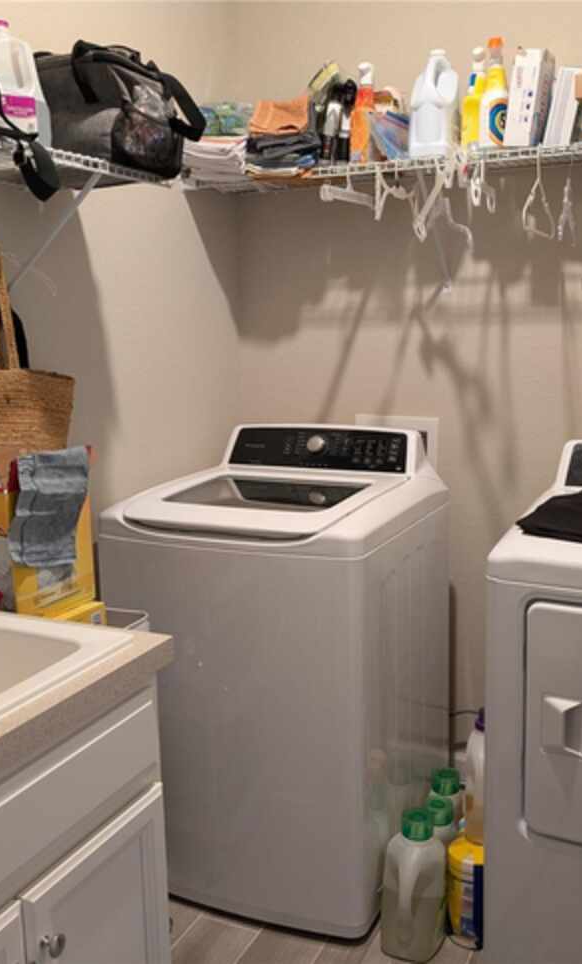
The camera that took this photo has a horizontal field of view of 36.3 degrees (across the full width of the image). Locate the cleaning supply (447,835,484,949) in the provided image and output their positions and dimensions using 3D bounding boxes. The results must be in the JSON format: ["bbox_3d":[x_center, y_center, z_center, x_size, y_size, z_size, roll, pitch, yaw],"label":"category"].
[{"bbox_3d":[0.421,0.947,2.064,0.106,0.213,0.106,-1,10,6],"label":"cleaning supply"}]

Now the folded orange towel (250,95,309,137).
[{"bbox_3d":[-0.008,-1.005,2.477,0.160,0.090,0.190,2,10,21],"label":"folded orange towel"}]

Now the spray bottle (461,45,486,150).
[{"bbox_3d":[0.532,-1.087,2.553,0.075,0.300,0.095,4,11,31],"label":"spray bottle"}]

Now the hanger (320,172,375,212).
[{"bbox_3d":[0.172,-0.888,2.662,0.030,0.125,0.300,6,11,37],"label":"hanger"}]

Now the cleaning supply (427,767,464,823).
[{"bbox_3d":[0.391,0.862,2.221,0.130,0.295,0.120,3,10,24],"label":"cleaning supply"}]

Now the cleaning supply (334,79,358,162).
[{"bbox_3d":[0.150,-0.936,2.325,0.058,0.217,0.060,3,11,24],"label":"cleaning supply"}]

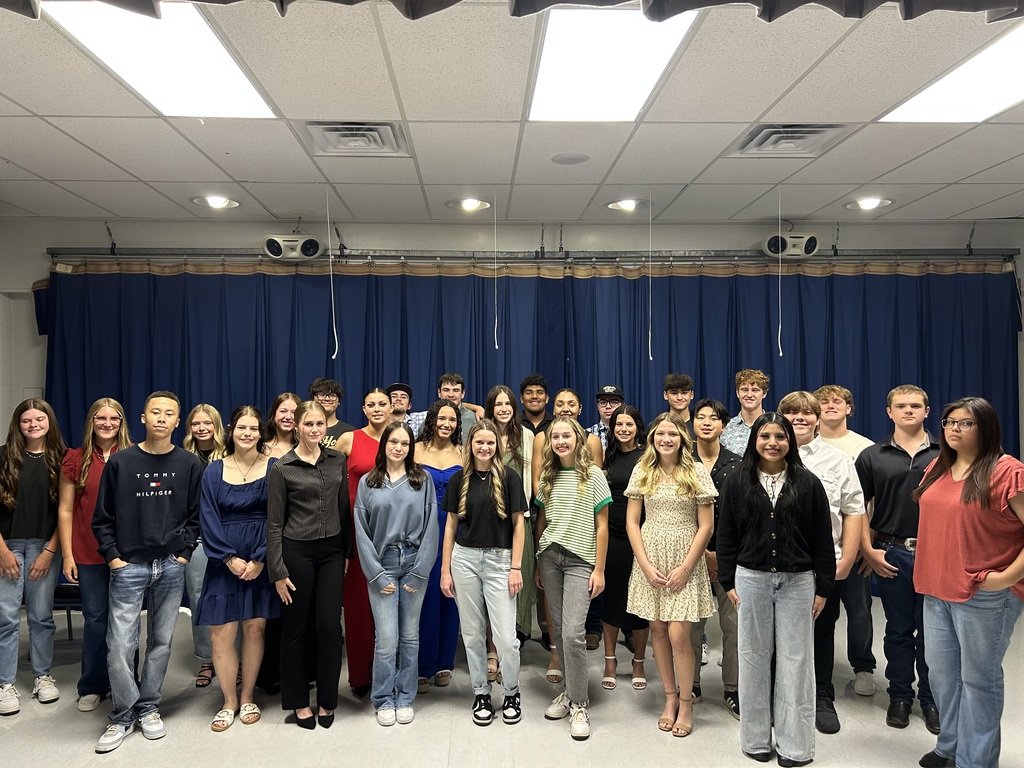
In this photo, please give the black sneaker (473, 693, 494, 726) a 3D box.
[{"bbox_3d":[-0.147,1.708,4.090,0.107,0.112,0.275,-1,-1,6],"label":"black sneaker"}]

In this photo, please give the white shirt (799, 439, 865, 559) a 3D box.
[{"bbox_3d":[1.565,0.590,4.100,0.560,0.690,0.300,-1,-1,12],"label":"white shirt"}]

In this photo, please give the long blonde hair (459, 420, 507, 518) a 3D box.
[{"bbox_3d":[-0.159,0.453,4.140,0.260,0.550,0.250,0,-1,-3],"label":"long blonde hair"}]

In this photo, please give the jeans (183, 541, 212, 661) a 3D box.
[{"bbox_3d":[-1.810,1.278,4.680,0.360,0.785,0.280,0,-1,-9],"label":"jeans"}]

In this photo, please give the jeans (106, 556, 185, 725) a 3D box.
[{"bbox_3d":[-1.938,1.306,4.090,0.400,0.925,0.310,0,0,-18],"label":"jeans"}]

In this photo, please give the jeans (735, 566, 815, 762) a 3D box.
[{"bbox_3d":[1.276,1.284,3.740,0.385,0.960,0.280,-1,0,17],"label":"jeans"}]

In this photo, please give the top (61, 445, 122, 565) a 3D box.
[{"bbox_3d":[-2.306,0.677,4.320,0.450,0.670,0.260,0,-1,-19],"label":"top"}]

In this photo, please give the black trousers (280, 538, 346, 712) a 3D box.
[{"bbox_3d":[-1.092,1.280,4.190,0.345,0.955,0.260,0,0,-19],"label":"black trousers"}]

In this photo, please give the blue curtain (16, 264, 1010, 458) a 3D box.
[{"bbox_3d":[0.263,0.396,6.037,7.720,2.660,0.200,0,-1,-3],"label":"blue curtain"}]

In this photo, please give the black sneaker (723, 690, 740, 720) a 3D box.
[{"bbox_3d":[1.232,1.725,4.130,0.105,0.105,0.285,0,-1,-7],"label":"black sneaker"}]

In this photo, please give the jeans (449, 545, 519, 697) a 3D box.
[{"bbox_3d":[-0.143,1.288,4.140,0.370,0.830,0.280,0,-1,-2],"label":"jeans"}]

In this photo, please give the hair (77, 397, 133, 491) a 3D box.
[{"bbox_3d":[-2.278,0.338,4.300,0.290,0.530,0.240,0,-1,-19],"label":"hair"}]

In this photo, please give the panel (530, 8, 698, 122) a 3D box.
[{"bbox_3d":[0.391,-1.382,3.404,0.570,0.060,1.180,0,-1,-3],"label":"panel"}]

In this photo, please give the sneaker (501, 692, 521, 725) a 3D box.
[{"bbox_3d":[0.000,1.726,4.135,0.108,0.120,0.280,0,-1,2],"label":"sneaker"}]

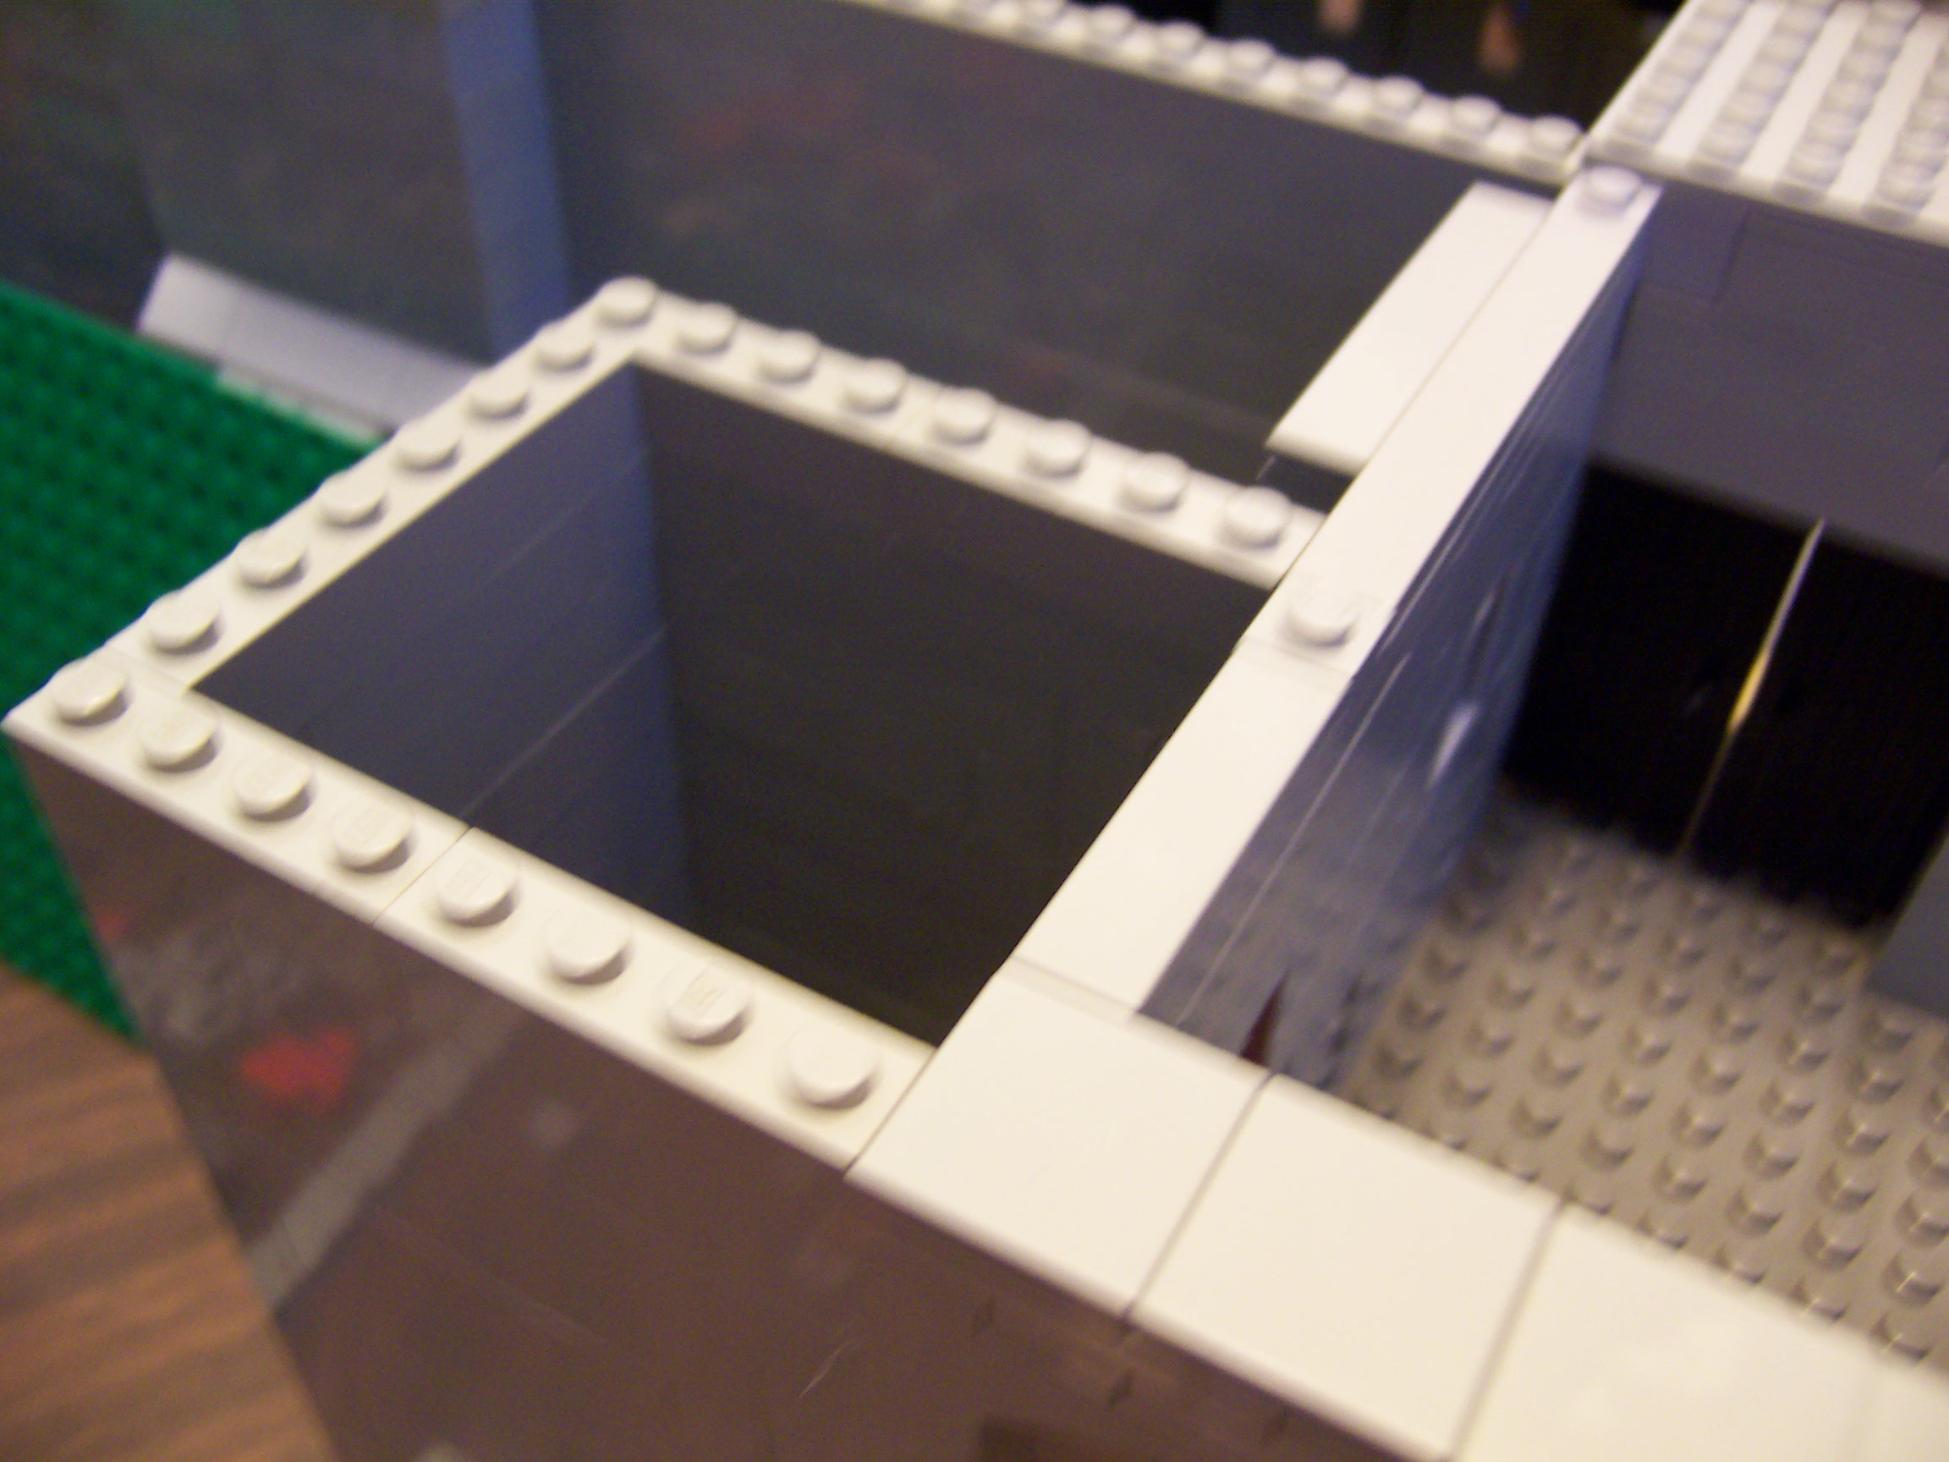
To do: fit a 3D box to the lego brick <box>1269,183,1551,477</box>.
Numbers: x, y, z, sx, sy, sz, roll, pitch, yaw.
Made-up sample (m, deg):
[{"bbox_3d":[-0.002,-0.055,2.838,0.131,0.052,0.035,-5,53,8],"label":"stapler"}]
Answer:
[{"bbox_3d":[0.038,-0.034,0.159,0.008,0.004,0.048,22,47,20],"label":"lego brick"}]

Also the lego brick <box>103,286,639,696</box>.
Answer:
[{"bbox_3d":[-0.040,-0.019,0.140,0.008,0.008,0.056,22,47,20],"label":"lego brick"}]

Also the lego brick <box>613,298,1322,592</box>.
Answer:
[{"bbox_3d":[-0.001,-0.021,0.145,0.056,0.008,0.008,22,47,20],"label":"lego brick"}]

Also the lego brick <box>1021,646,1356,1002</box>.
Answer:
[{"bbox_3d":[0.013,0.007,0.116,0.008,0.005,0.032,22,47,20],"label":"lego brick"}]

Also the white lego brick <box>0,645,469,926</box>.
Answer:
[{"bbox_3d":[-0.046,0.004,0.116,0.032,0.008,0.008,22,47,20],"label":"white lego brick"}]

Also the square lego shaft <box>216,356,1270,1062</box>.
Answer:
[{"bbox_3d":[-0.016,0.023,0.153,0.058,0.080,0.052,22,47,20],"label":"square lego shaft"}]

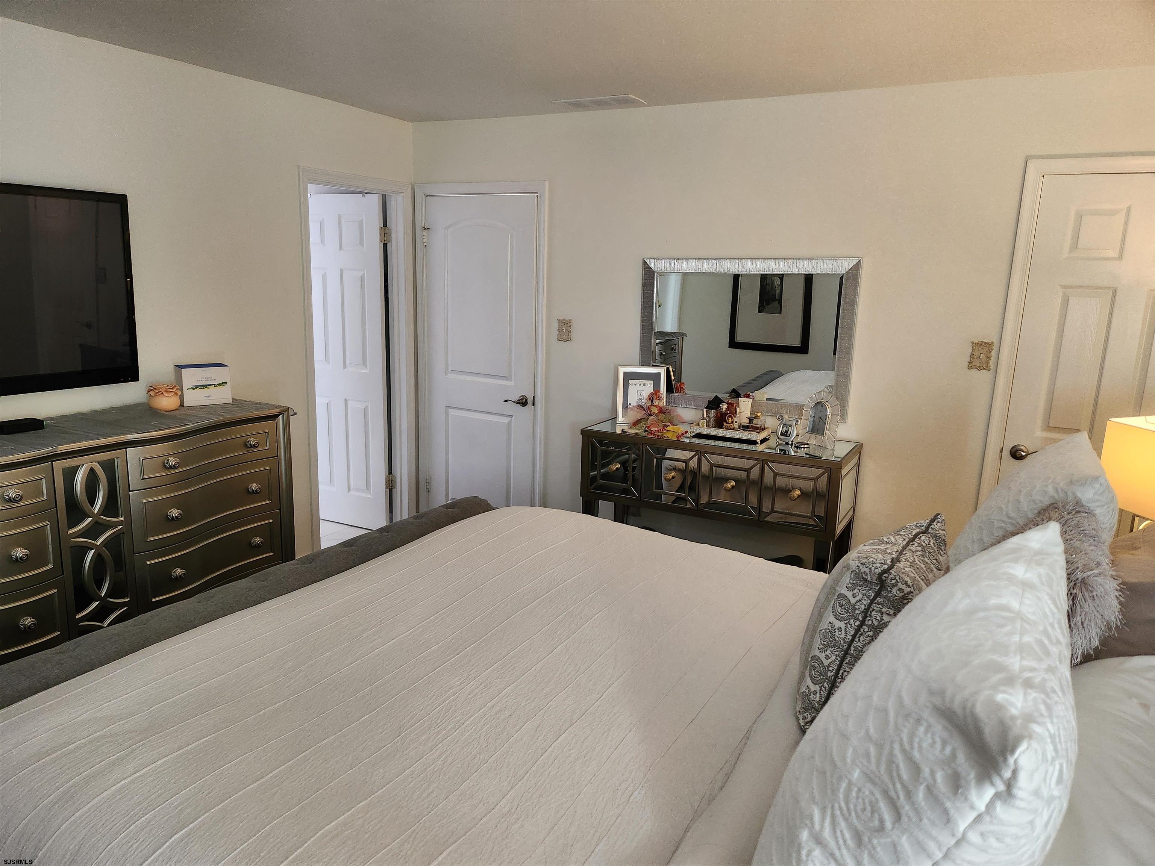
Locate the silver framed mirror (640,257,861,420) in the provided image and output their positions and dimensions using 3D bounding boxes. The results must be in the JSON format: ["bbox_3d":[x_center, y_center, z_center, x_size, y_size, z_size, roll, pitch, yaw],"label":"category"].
[{"bbox_3d":[0.794,-0.475,3.901,1.065,0.750,0.040,7,13,28],"label":"silver framed mirror"}]

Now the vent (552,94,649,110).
[{"bbox_3d":[0.107,-1.620,3.946,0.420,0.018,0.205,8,13,28],"label":"vent"}]

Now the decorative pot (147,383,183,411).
[{"bbox_3d":[-1.695,-0.150,3.310,0.125,0.108,0.125,2,12,0],"label":"decorative pot"}]

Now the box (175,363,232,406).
[{"bbox_3d":[-1.624,-0.211,3.479,0.192,0.159,0.115,-8,15,-39],"label":"box"}]

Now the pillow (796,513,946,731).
[{"bbox_3d":[0.643,0.393,1.701,0.190,0.420,0.470,28,24,28],"label":"pillow"}]

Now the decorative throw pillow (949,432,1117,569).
[{"bbox_3d":[0.990,0.301,1.803,0.220,0.570,0.620,29,23,24],"label":"decorative throw pillow"}]

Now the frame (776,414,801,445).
[{"bbox_3d":[0.950,-0.018,3.646,0.095,0.128,0.045,12,15,40],"label":"frame"}]

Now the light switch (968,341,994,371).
[{"bbox_3d":[1.725,-0.328,3.426,0.090,0.120,0.014,8,13,28],"label":"light switch"}]

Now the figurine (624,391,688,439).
[{"bbox_3d":[0.364,-0.095,3.773,0.260,0.190,0.170,3,12,8],"label":"figurine"}]

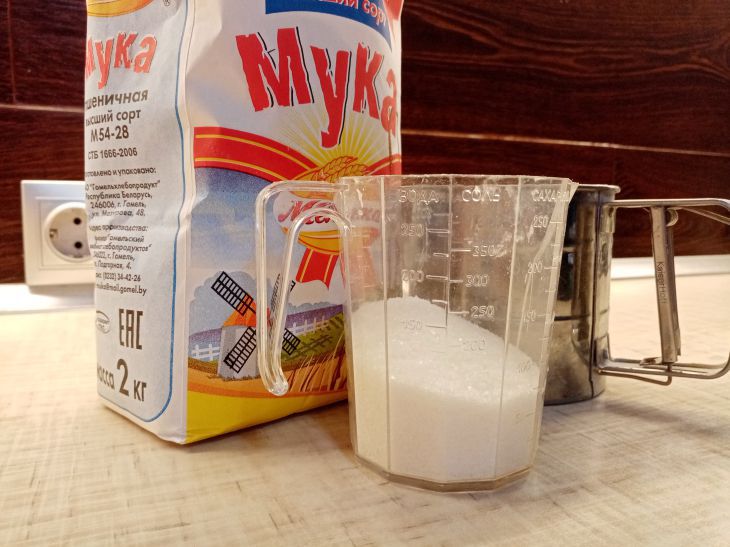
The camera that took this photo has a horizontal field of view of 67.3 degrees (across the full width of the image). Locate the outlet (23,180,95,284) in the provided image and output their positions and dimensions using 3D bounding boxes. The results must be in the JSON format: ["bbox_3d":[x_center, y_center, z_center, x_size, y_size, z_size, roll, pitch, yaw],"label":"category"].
[{"bbox_3d":[-0.229,-0.033,0.446,0.081,0.081,0.012,-2,7,-22],"label":"outlet"}]

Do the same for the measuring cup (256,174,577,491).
[{"bbox_3d":[0.022,0.015,0.186,0.116,0.092,0.076,-2,7,-19],"label":"measuring cup"}]

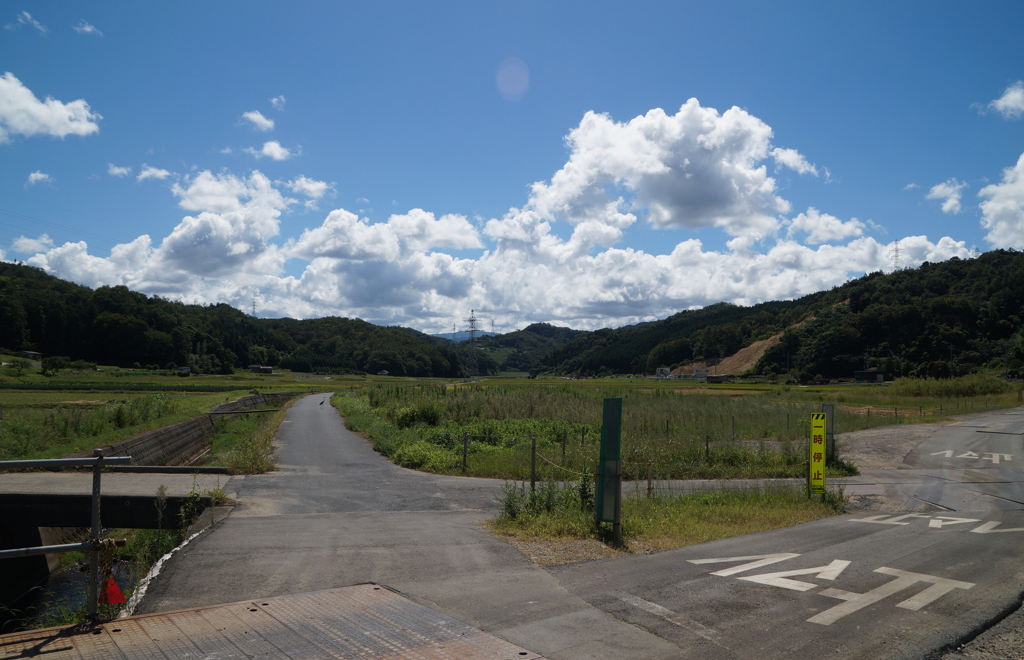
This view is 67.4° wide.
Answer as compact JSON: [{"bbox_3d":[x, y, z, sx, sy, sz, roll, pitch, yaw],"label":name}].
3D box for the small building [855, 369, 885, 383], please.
[{"bbox_3d":[81.200,10.600,174.000,6.200,2.750,4.200,-1,-3,18],"label":"small building"}]

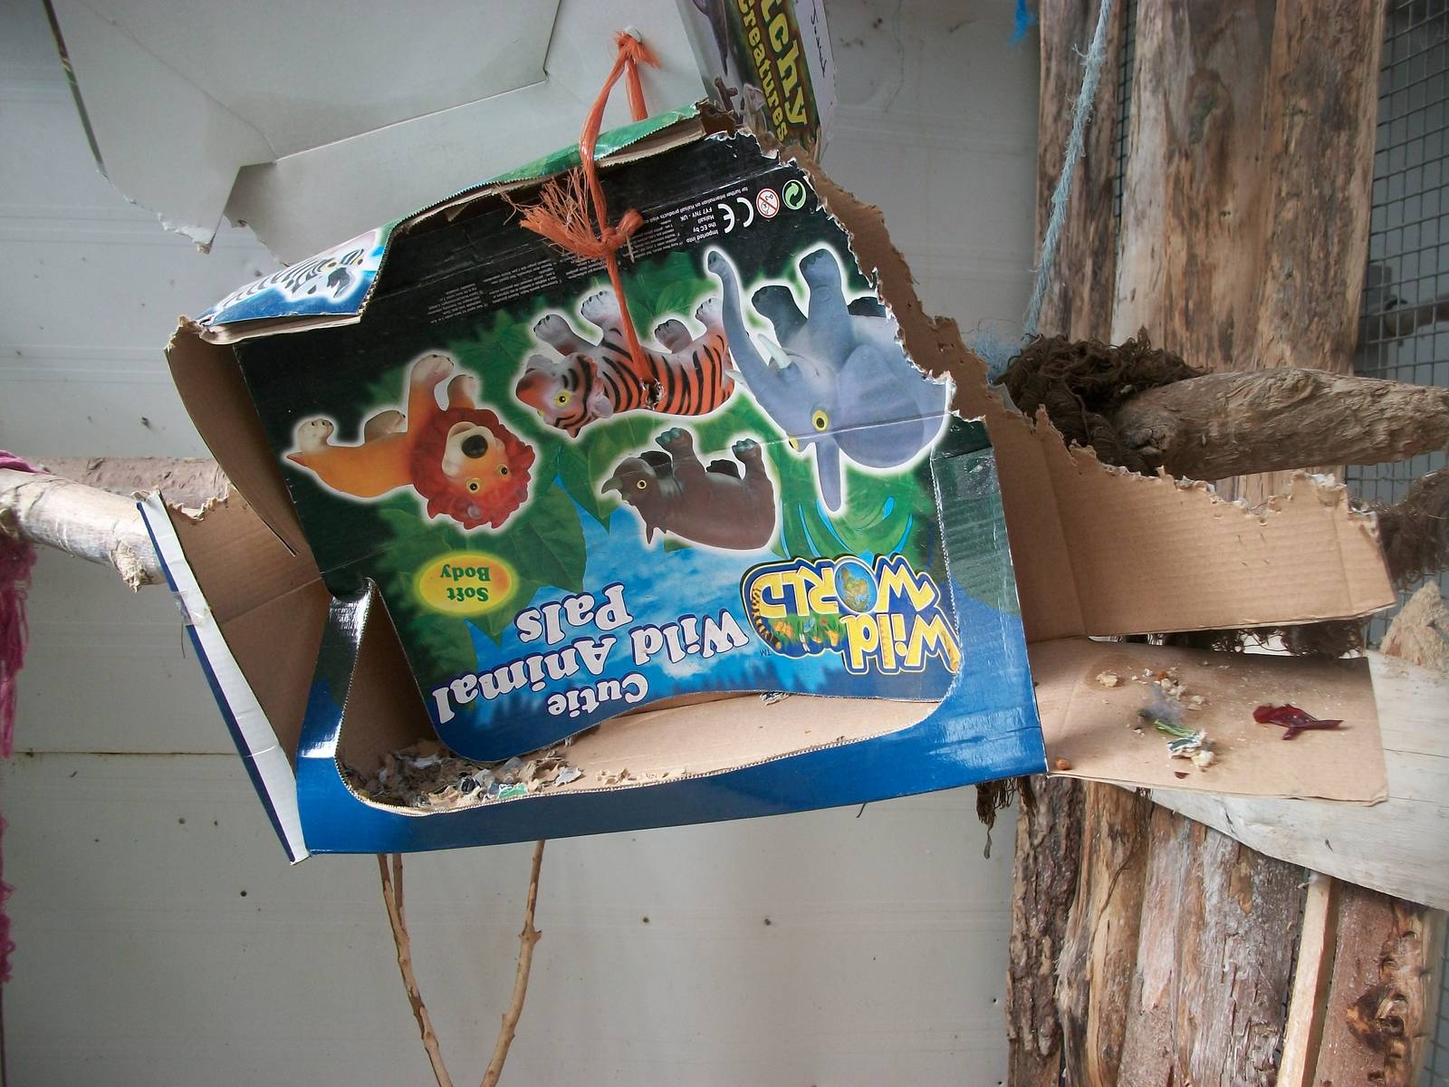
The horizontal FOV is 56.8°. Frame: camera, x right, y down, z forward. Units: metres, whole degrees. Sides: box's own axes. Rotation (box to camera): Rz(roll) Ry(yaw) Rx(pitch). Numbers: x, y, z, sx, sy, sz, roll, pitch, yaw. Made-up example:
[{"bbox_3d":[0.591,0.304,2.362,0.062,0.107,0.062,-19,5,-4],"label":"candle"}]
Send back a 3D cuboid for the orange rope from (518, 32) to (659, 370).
[{"bbox_3d":[-0.084,-0.211,0.830,0.088,0.205,0.100,2,3,0],"label":"orange rope"}]

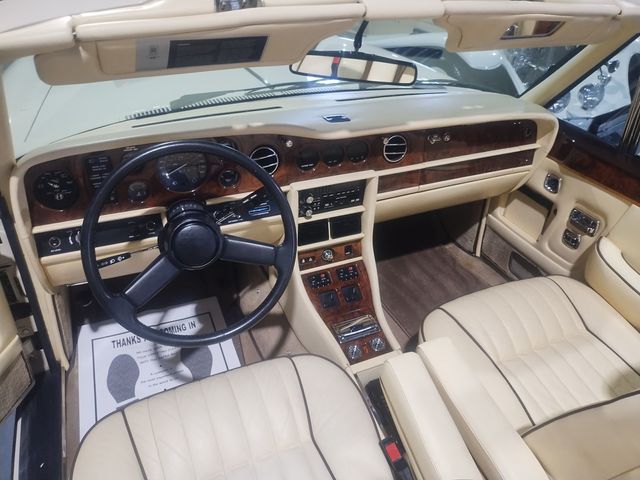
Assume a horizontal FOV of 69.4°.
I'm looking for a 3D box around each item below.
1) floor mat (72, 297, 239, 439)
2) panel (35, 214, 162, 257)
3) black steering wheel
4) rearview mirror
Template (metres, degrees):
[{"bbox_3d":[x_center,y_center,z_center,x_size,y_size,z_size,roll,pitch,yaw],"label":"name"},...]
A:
[{"bbox_3d":[-0.458,0.370,1.340,0.432,0.006,0.520,-12,36,-21],"label":"floor mat"},{"bbox_3d":[-0.466,-0.012,0.994,0.246,0.060,0.025,-12,36,-21],"label":"panel"},{"bbox_3d":[-0.242,0.009,0.905,0.396,0.396,0.090,-12,12,-21],"label":"black steering wheel"},{"bbox_3d":[0.065,-0.346,0.933,0.255,0.063,0.032,4,42,-7],"label":"rearview mirror"}]

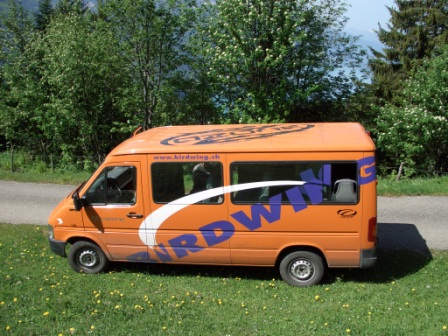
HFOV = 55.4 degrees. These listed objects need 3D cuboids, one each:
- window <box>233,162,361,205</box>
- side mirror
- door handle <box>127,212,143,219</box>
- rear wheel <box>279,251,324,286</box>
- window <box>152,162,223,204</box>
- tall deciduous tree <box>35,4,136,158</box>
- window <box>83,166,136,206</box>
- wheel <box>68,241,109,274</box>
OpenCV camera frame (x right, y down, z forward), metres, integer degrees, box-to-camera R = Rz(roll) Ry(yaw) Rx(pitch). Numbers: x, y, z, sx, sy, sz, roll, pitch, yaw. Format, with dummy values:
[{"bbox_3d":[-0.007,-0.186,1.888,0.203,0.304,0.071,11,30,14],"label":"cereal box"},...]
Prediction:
[{"bbox_3d":[1.025,0.216,6.300,1.874,0.665,0.070,0,17,9],"label":"window"},{"bbox_3d":[-2.283,0.518,6.701,0.130,0.280,0.210,0,17,9],"label":"side mirror"},{"bbox_3d":[-1.406,0.752,6.731,0.260,0.090,0.060,0,17,9],"label":"door handle"},{"bbox_3d":[1.234,1.567,6.770,0.680,0.680,0.220,0,17,9],"label":"rear wheel"},{"bbox_3d":[-0.561,0.238,6.553,1.124,0.656,0.070,0,17,9],"label":"window"},{"bbox_3d":[-4.678,-2.642,14.531,3.402,5.380,3.300,-3,16,0],"label":"tall deciduous tree"},{"bbox_3d":[-1.792,0.270,6.774,0.820,0.613,0.070,0,17,9],"label":"window"},{"bbox_3d":[-2.276,1.513,7.303,0.680,0.680,0.220,-2,17,4],"label":"wheel"}]

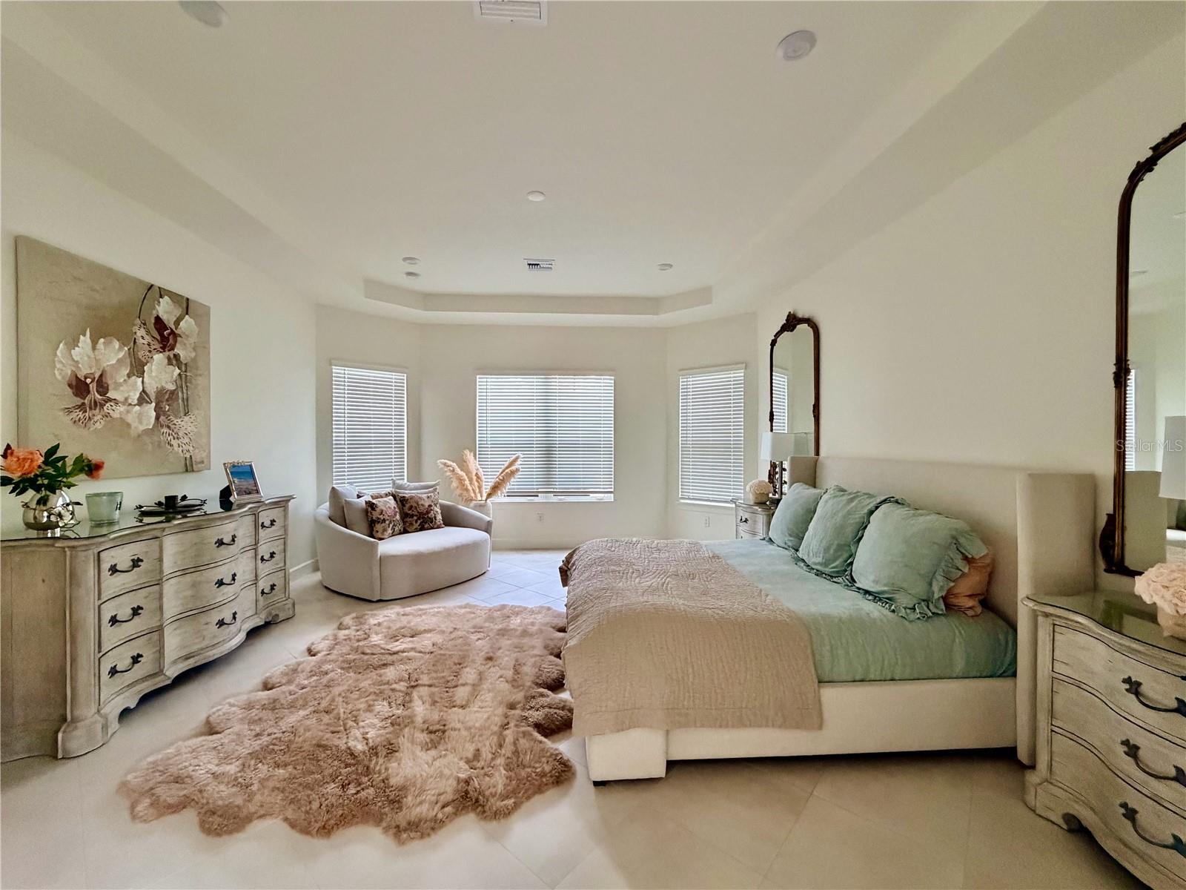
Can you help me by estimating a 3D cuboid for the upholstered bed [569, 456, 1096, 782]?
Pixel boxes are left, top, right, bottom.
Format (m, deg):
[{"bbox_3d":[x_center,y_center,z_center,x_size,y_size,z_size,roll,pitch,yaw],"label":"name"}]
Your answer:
[{"bbox_3d":[0.992,0.748,3.136,2.228,1.265,2.214,0,1,-3],"label":"upholstered bed"}]

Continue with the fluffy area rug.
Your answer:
[{"bbox_3d":[-1.023,1.355,2.821,1.819,0.060,2.355,0,1,-3],"label":"fluffy area rug"}]

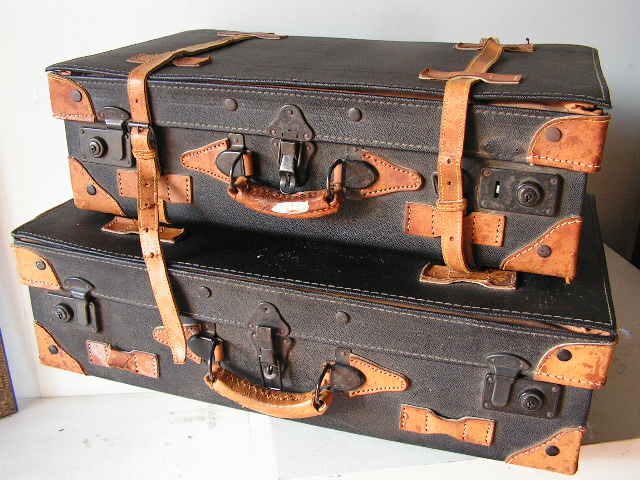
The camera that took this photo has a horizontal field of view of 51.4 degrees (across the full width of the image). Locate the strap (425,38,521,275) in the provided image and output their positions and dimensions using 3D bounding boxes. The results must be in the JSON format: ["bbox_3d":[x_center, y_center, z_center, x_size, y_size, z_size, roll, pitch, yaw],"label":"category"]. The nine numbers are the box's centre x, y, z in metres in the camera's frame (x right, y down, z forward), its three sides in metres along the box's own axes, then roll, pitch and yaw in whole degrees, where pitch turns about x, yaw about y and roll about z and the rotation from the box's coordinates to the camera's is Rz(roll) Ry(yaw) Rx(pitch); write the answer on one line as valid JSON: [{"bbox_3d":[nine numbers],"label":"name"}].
[{"bbox_3d":[0.192,-0.124,0.828,0.056,0.196,0.407,8,25,17],"label":"strap"}]

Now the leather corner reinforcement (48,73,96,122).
[{"bbox_3d":[-0.283,-0.167,0.778,0.058,0.056,0.032,8,27,18],"label":"leather corner reinforcement"}]

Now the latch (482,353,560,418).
[{"bbox_3d":[0.200,0.148,0.656,0.078,0.068,0.018,8,25,16],"label":"latch"}]

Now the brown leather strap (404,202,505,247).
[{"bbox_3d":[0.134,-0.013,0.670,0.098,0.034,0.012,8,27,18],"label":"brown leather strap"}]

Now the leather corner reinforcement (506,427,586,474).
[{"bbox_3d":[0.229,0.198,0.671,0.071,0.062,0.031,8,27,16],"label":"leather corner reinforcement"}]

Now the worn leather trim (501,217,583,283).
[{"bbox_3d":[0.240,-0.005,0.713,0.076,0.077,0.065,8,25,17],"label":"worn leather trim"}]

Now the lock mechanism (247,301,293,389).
[{"bbox_3d":[-0.056,0.118,0.726,0.045,0.105,0.021,8,26,16],"label":"lock mechanism"}]

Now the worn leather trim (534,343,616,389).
[{"bbox_3d":[0.237,0.110,0.622,0.062,0.051,0.032,8,27,16],"label":"worn leather trim"}]

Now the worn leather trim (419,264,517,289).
[{"bbox_3d":[0.156,0.037,0.695,0.097,0.009,0.040,8,25,16],"label":"worn leather trim"}]

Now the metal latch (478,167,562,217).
[{"bbox_3d":[0.188,-0.042,0.631,0.075,0.042,0.018,8,27,18],"label":"metal latch"}]

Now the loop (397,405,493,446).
[{"bbox_3d":[0.133,0.199,0.705,0.099,0.035,0.009,8,26,16],"label":"loop"}]

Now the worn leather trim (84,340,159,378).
[{"bbox_3d":[-0.237,0.145,0.792,0.096,0.035,0.012,8,27,16],"label":"worn leather trim"}]

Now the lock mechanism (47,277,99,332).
[{"bbox_3d":[-0.302,0.078,0.804,0.075,0.071,0.018,8,25,16],"label":"lock mechanism"}]

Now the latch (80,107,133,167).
[{"bbox_3d":[-0.252,-0.117,0.768,0.068,0.067,0.018,8,27,18],"label":"latch"}]

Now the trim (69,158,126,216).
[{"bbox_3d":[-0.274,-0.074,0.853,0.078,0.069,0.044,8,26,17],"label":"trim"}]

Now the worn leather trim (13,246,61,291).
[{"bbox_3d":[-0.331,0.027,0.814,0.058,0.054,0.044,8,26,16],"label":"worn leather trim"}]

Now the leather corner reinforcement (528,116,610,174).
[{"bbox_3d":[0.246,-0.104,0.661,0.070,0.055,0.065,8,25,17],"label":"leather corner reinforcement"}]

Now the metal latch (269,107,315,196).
[{"bbox_3d":[-0.029,-0.092,0.690,0.050,0.091,0.022,8,27,18],"label":"metal latch"}]

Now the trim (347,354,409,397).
[{"bbox_3d":[0.059,0.151,0.712,0.077,0.058,0.009,8,25,16],"label":"trim"}]

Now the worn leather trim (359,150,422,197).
[{"bbox_3d":[0.070,-0.065,0.702,0.078,0.056,0.006,8,26,17],"label":"worn leather trim"}]

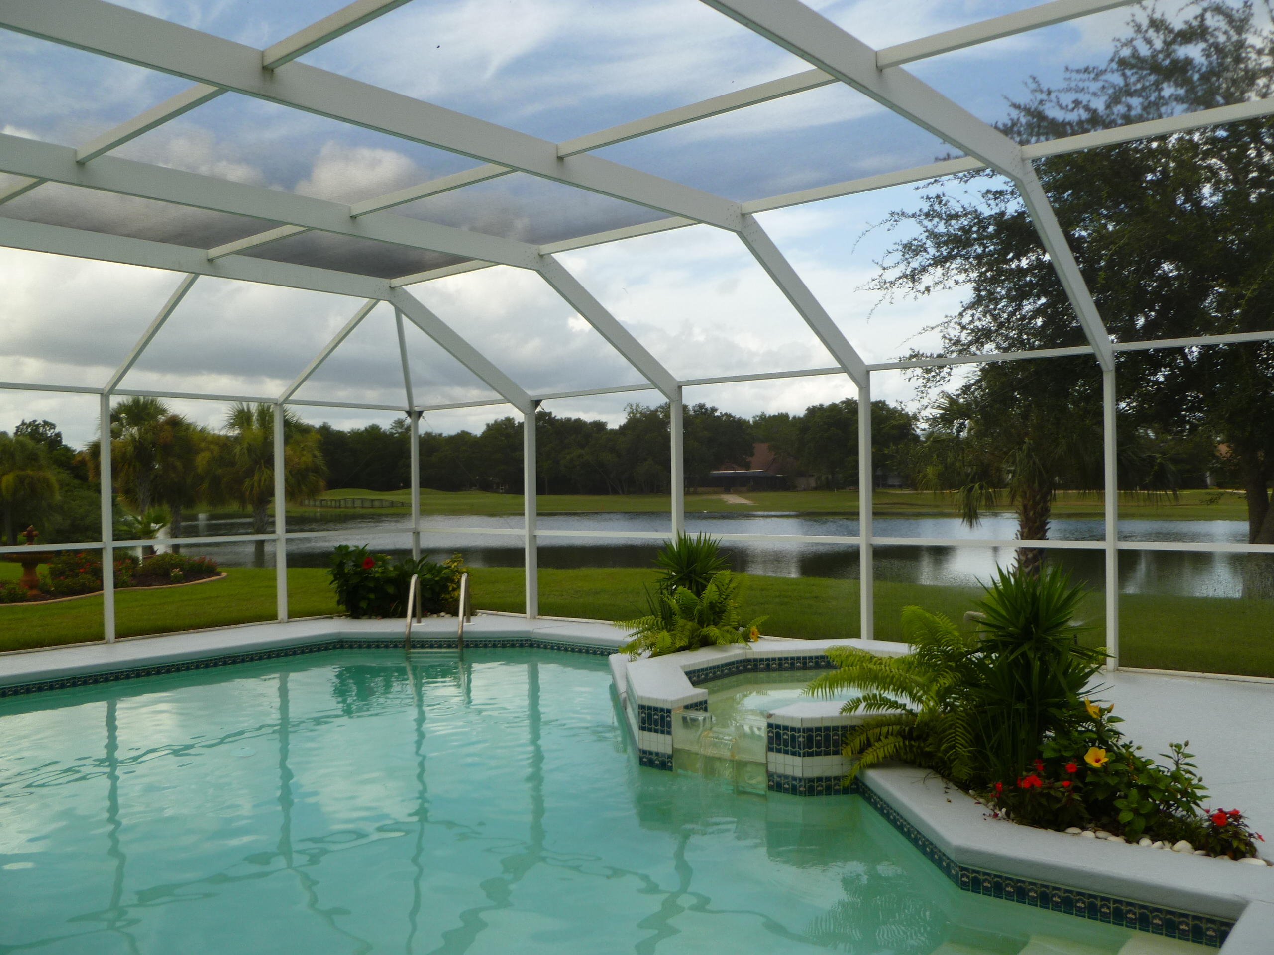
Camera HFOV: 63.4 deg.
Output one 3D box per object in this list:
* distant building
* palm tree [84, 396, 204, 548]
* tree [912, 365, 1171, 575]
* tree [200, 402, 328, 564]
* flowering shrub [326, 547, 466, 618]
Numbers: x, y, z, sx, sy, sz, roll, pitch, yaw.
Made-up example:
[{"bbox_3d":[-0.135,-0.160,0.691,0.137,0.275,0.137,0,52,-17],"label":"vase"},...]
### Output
[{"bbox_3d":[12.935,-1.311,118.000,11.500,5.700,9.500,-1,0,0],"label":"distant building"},{"bbox_3d":[-14.117,0.071,29.500,3.400,4.750,3.400,-1,0,0],"label":"palm tree"},{"bbox_3d":[6.399,0.008,16.300,4.100,3.700,4.000,-1,0,0],"label":"tree"},{"bbox_3d":[-10.531,0.238,29.000,3.500,4.550,3.500,-1,0,0],"label":"tree"},{"bbox_3d":[-2.602,1.120,11.200,1.500,0.770,0.800,-1,0,0],"label":"flowering shrub"}]

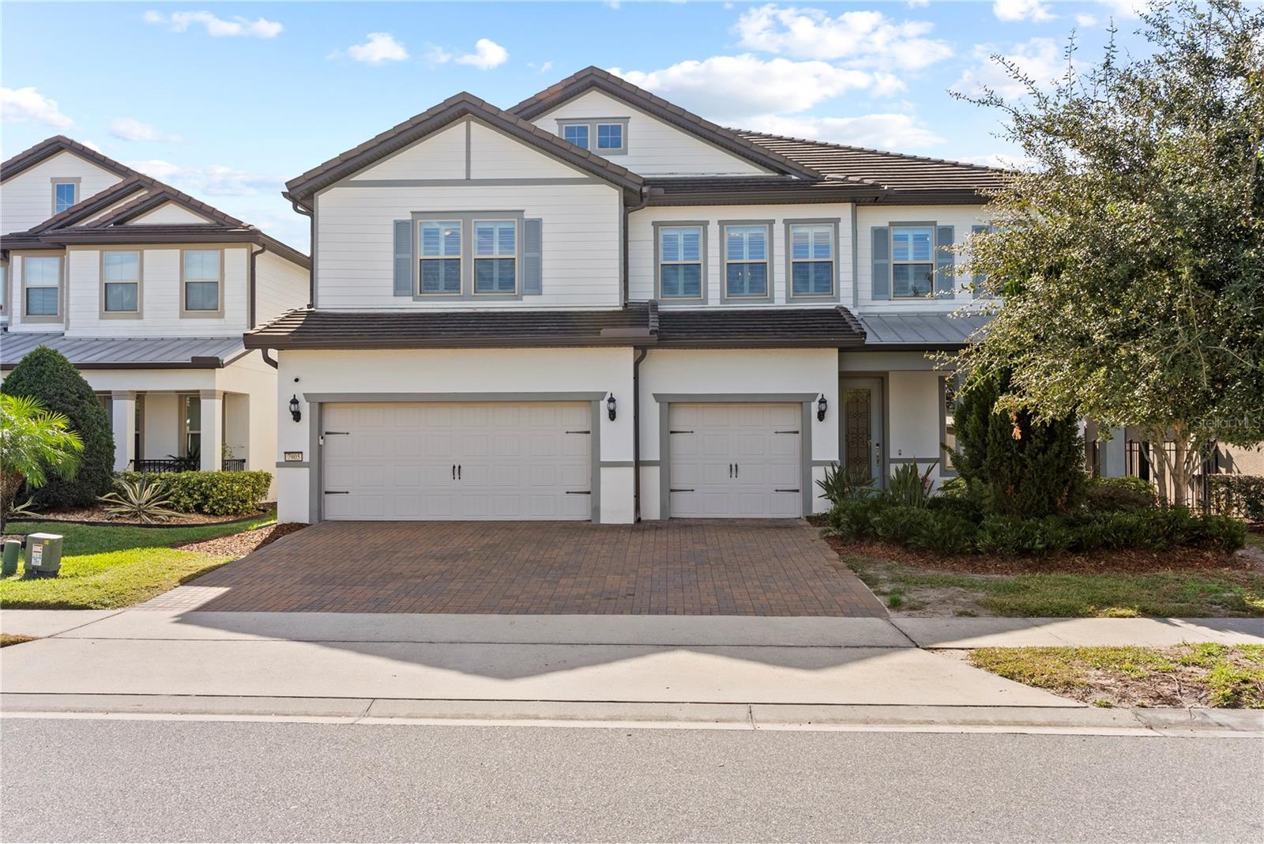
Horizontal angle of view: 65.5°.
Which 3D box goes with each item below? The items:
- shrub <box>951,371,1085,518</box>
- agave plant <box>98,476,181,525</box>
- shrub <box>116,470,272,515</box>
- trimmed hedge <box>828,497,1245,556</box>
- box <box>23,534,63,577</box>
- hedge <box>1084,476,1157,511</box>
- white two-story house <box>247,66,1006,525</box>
[{"bbox_3d":[6.343,0.449,16.169,2.105,2.737,1.900,0,-2,3],"label":"shrub"},{"bbox_3d":[-9.665,1.495,19.282,1.568,0.878,1.400,0,-2,3],"label":"agave plant"},{"bbox_3d":[-9.447,1.532,21.224,3.289,0.909,1.200,0,-2,3],"label":"shrub"},{"bbox_3d":[5.904,1.573,15.007,5.600,0.690,2.400,0,-2,3],"label":"trimmed hedge"},{"bbox_3d":[-7.680,1.742,12.825,0.380,0.557,0.300,0,-2,3],"label":"box"},{"bbox_3d":[8.304,1.362,16.805,1.305,0.850,1.200,0,-2,3],"label":"hedge"},{"bbox_3d":[1.485,-2.371,23.830,15.900,8.670,14.000,0,-2,3],"label":"white two-story house"}]

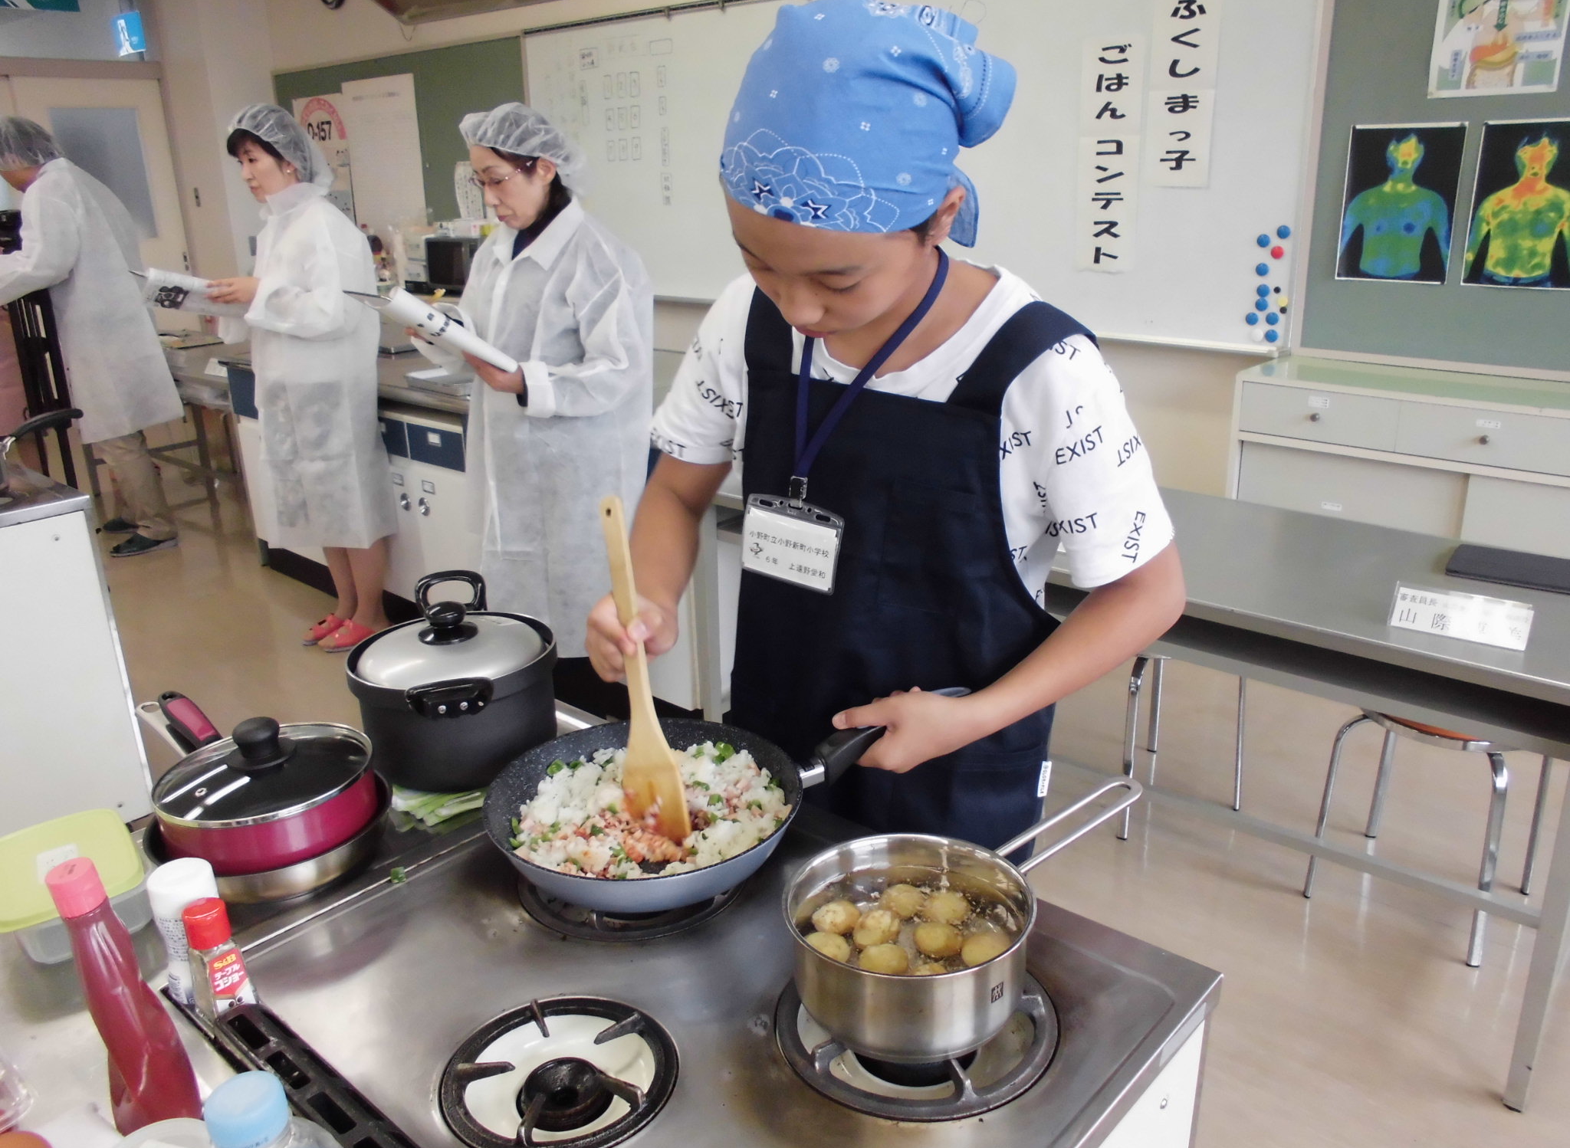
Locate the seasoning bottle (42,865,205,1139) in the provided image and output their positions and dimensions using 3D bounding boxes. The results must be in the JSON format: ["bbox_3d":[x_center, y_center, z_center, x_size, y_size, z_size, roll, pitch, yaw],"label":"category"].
[{"bbox_3d":[-0.428,0.270,0.770,0.062,0.198,0.055,-13,22,-28],"label":"seasoning bottle"}]

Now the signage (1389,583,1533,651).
[{"bbox_3d":[1.022,0.060,1.784,0.182,0.062,0.055,13,24,36],"label":"signage"}]

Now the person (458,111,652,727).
[{"bbox_3d":[-0.505,-0.270,2.693,0.390,1.510,0.470,-18,24,-38],"label":"person"}]

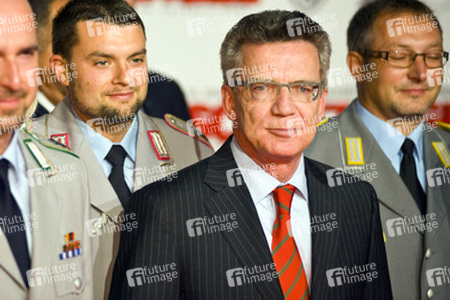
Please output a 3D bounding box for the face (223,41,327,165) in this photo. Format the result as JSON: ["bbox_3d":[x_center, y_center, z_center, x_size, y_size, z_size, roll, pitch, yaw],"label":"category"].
[{"bbox_3d":[0.077,-0.075,3.050,0.155,0.195,0.140,2,1,-15],"label":"face"}]

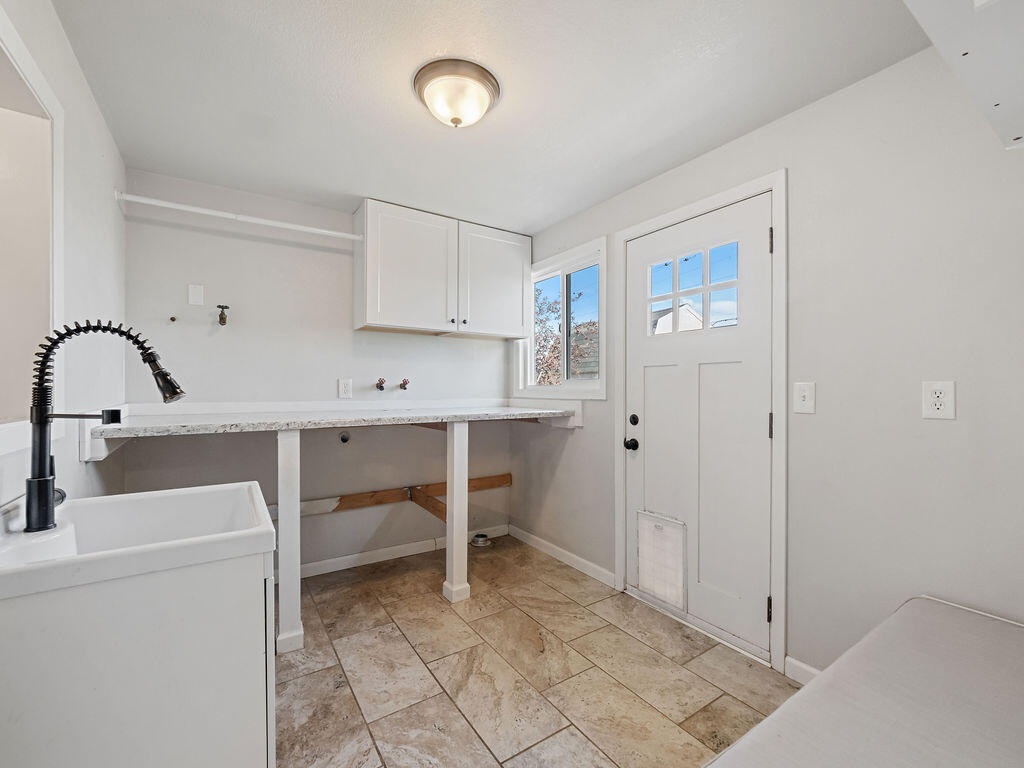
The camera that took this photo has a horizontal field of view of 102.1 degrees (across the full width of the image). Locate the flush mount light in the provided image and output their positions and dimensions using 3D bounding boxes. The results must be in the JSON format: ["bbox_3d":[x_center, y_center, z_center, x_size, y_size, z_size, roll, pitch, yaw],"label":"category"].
[{"bbox_3d":[-0.212,-1.070,1.610,0.335,0.142,0.335,0,0,0],"label":"flush mount light"}]

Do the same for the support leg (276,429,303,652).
[{"bbox_3d":[-1.052,0.723,1.968,0.108,1.030,0.103,0,0,-31],"label":"support leg"}]

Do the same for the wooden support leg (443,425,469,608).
[{"bbox_3d":[-0.319,0.723,2.410,0.107,1.030,0.106,0,0,-31],"label":"wooden support leg"}]

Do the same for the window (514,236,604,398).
[{"bbox_3d":[0.322,-0.405,2.989,0.080,1.020,0.980,0,0,-35],"label":"window"}]

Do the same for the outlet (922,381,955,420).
[{"bbox_3d":[1.428,0.056,1.387,0.009,0.124,0.078,0,0,-35],"label":"outlet"}]

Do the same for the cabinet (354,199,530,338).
[{"bbox_3d":[-0.456,-0.738,2.976,1.210,0.765,0.320,0,0,-31],"label":"cabinet"}]

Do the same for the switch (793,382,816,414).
[{"bbox_3d":[1.202,0.059,1.704,0.012,0.124,0.078,0,0,-35],"label":"switch"}]

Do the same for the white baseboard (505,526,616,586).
[{"bbox_3d":[0.305,1.202,2.963,0.015,0.083,1.115,0,0,-36],"label":"white baseboard"}]

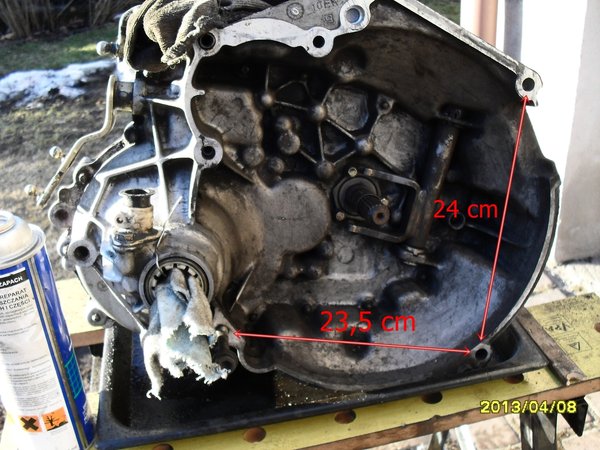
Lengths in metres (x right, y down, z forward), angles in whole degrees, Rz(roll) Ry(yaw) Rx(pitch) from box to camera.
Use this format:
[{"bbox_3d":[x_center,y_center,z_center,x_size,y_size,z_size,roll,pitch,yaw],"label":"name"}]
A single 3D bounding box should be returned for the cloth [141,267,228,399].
[{"bbox_3d":[-0.095,0.088,0.540,0.072,0.102,0.062,-8,24,-9],"label":"cloth"}]

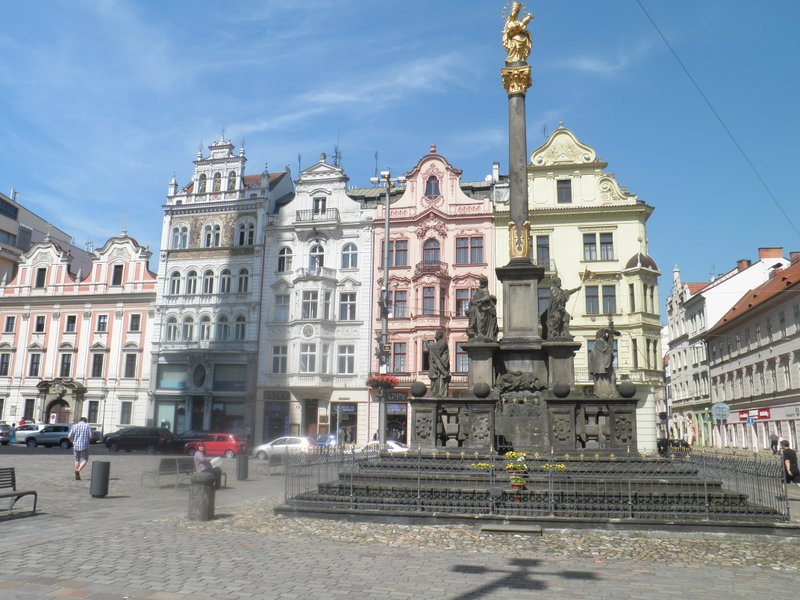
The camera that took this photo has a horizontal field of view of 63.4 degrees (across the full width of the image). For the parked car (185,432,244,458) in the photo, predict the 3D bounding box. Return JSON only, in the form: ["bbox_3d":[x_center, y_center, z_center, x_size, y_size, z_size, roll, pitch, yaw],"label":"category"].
[{"bbox_3d":[-10.861,8.590,38.200,3.600,1.510,1.630,-1,-11,12],"label":"parked car"}]

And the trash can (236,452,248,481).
[{"bbox_3d":[-4.938,5.248,20.300,0.380,0.820,0.380,1,-11,0],"label":"trash can"}]

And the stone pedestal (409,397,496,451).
[{"bbox_3d":[1.185,2.749,14.400,1.920,1.160,0.900,-1,-11,12],"label":"stone pedestal"}]

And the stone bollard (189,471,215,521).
[{"bbox_3d":[-3.454,3.394,11.291,0.440,0.795,0.440,1,-11,0],"label":"stone bollard"}]

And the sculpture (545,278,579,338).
[{"bbox_3d":[3.731,0.212,14.860,0.873,1.449,0.550,2,-11,-5],"label":"sculpture"}]

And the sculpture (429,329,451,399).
[{"bbox_3d":[0.890,1.494,14.800,0.500,1.530,0.530,2,-11,-8],"label":"sculpture"}]

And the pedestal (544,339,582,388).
[{"bbox_3d":[3.656,1.497,14.603,0.881,1.128,0.800,-2,-12,12],"label":"pedestal"}]

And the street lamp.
[{"bbox_3d":[-0.647,0.684,26.376,1.500,12.581,1.500,-2,-12,12],"label":"street lamp"}]

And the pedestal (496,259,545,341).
[{"bbox_3d":[2.999,0.023,16.200,1.220,1.950,1.220,-1,-11,12],"label":"pedestal"}]

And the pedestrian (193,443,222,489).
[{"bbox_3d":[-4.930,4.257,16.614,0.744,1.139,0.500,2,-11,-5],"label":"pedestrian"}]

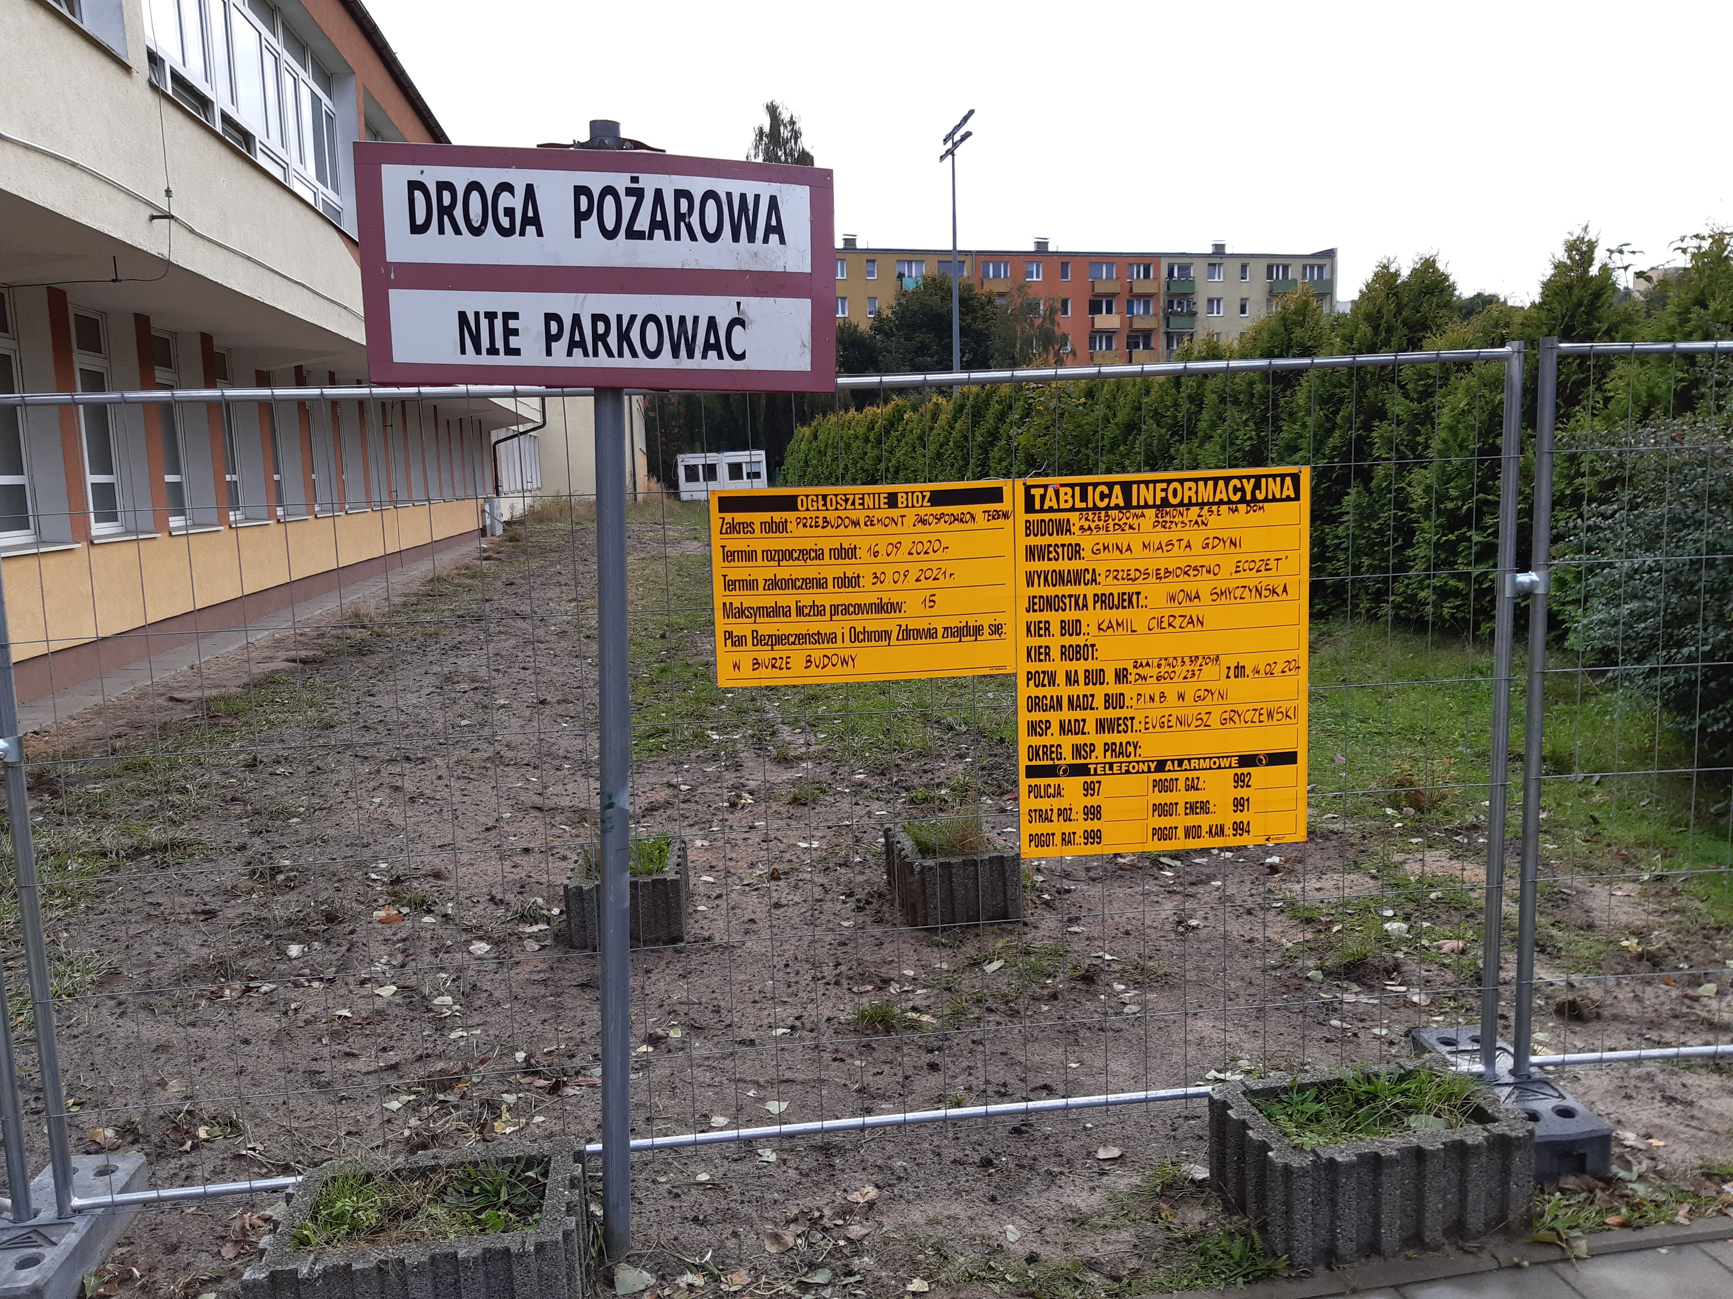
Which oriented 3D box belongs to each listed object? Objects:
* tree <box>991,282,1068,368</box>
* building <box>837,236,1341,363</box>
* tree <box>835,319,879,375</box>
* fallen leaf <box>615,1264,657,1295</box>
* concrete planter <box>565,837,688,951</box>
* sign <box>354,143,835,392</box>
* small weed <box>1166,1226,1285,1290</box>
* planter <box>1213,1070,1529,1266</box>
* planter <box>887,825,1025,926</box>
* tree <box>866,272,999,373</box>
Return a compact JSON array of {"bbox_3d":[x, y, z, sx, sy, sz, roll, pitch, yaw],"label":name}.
[{"bbox_3d":[9.675,-15.513,76.587,4.708,12.038,4.708,-2,8,0],"label":"tree"},{"bbox_3d":[13.723,-21.688,101.835,45.621,17.000,10.500,-4,8,-15],"label":"building"},{"bbox_3d":[-1.101,-14.674,78.724,5.500,10.430,5.500,-2,8,0],"label":"tree"},{"bbox_3d":[-0.492,1.338,2.773,0.090,0.015,0.095,-2,8,0],"label":"fallen leaf"},{"bbox_3d":[-0.898,0.923,4.952,0.410,0.250,0.490,-2,8,-5],"label":"concrete planter"},{"bbox_3d":[-0.507,-0.736,2.555,0.903,0.438,0.030,-2,9,-14],"label":"sign"},{"bbox_3d":[0.750,1.278,2.749,0.235,0.060,0.140,-2,8,0],"label":"small weed"},{"bbox_3d":[1.139,1.145,2.968,0.595,0.240,0.360,-3,8,-10],"label":"planter"},{"bbox_3d":[0.336,0.865,5.110,0.410,0.247,0.515,-3,8,-11],"label":"planter"},{"bbox_3d":[4.110,-16.078,78.527,8.158,12.951,8.158,-2,8,0],"label":"tree"}]

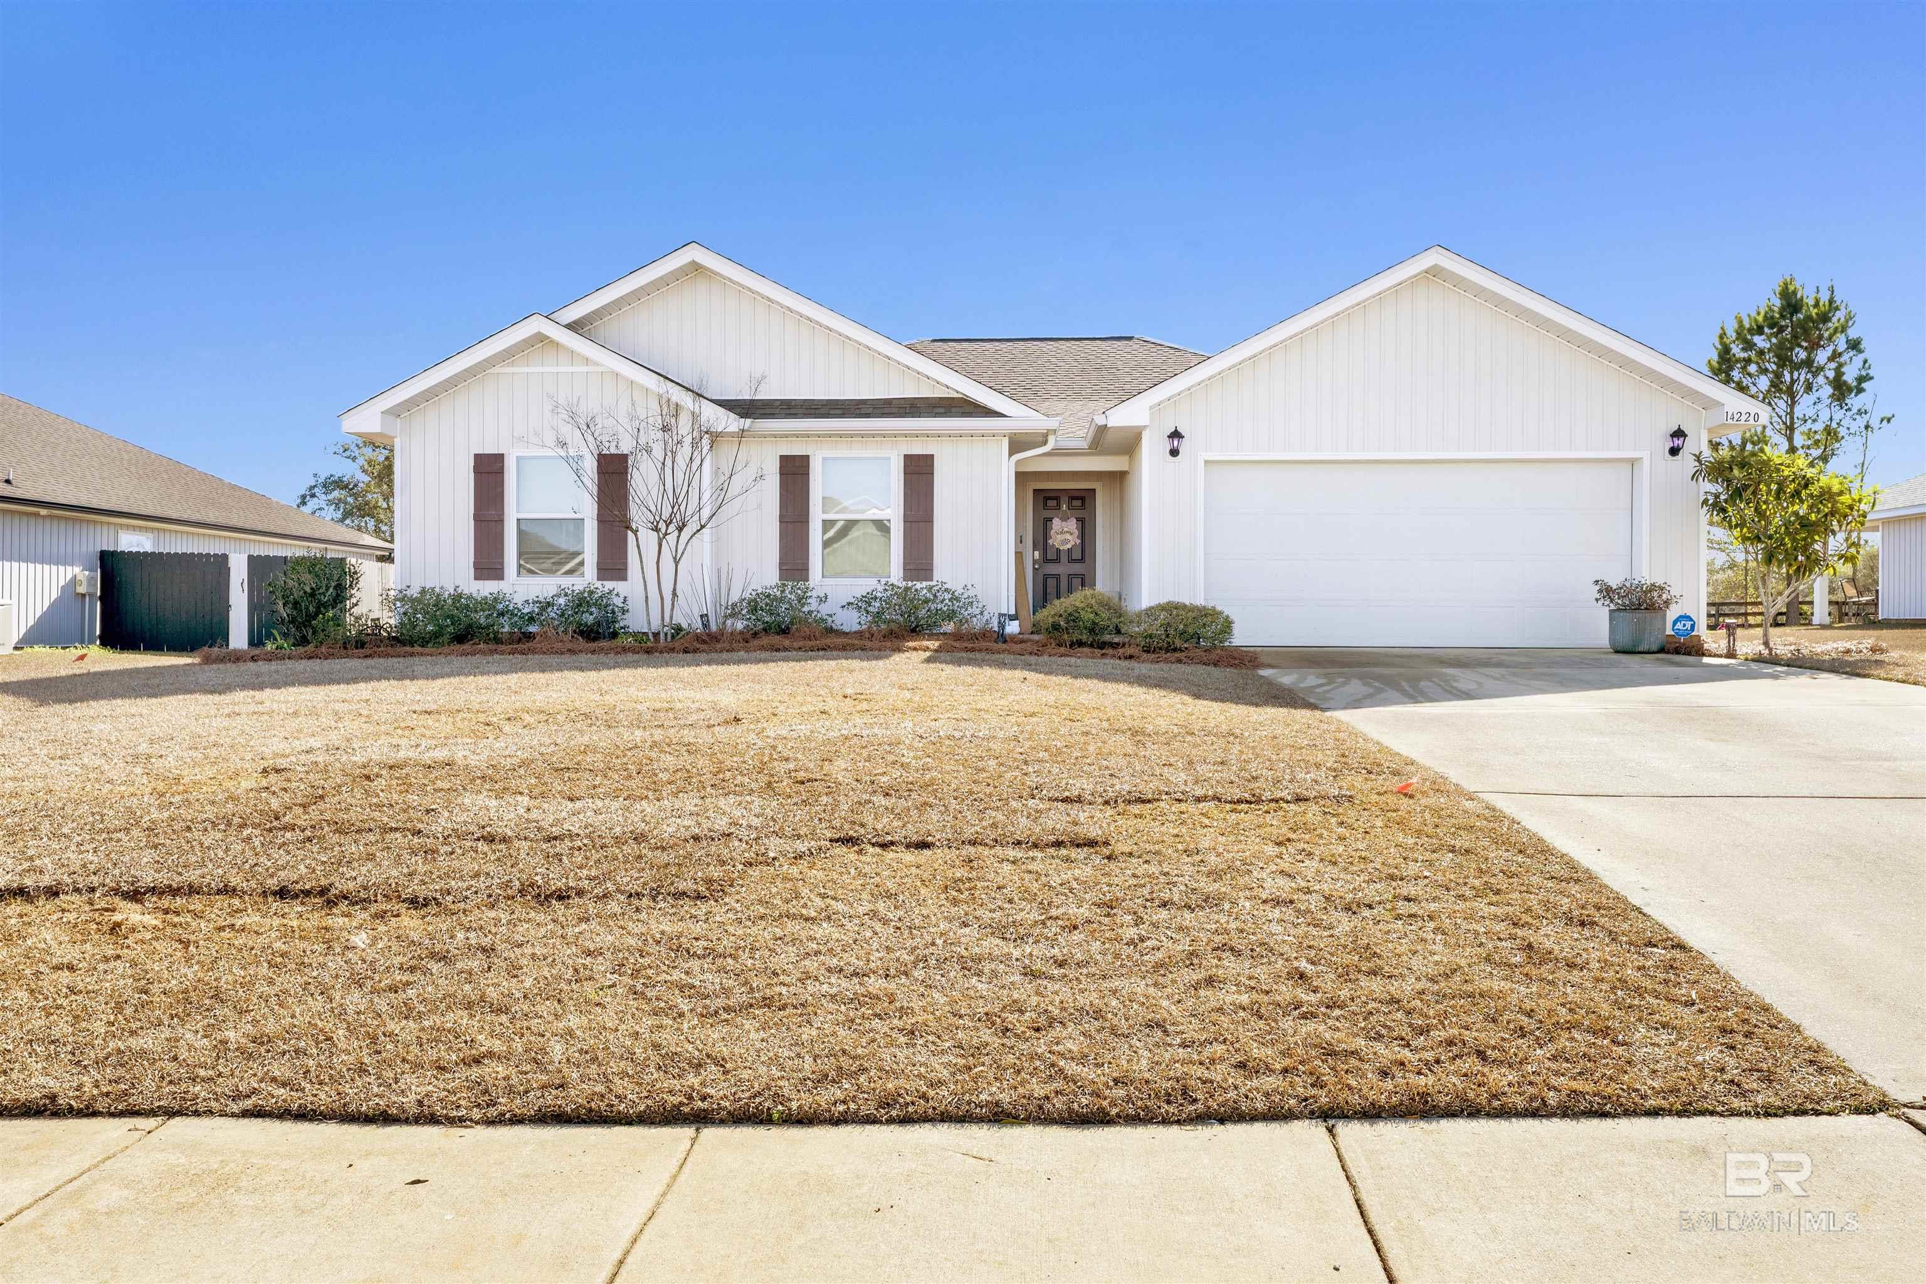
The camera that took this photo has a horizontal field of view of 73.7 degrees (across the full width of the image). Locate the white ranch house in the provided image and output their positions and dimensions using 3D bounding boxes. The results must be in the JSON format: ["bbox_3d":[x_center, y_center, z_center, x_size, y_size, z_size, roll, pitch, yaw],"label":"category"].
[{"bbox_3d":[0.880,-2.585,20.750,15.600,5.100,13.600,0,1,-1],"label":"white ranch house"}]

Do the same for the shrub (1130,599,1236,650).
[{"bbox_3d":[2.320,-0.168,13.650,1.123,0.522,1.000,0,1,-1],"label":"shrub"}]

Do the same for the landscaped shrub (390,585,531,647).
[{"bbox_3d":[-5.449,-0.269,13.900,1.547,0.661,1.050,0,1,-1],"label":"landscaped shrub"}]

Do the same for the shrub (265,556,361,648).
[{"bbox_3d":[-7.341,-0.450,14.500,1.093,1.026,1.000,0,1,-1],"label":"shrub"}]

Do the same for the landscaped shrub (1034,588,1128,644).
[{"bbox_3d":[1.277,-0.282,14.150,1.034,0.624,0.980,0,1,-1],"label":"landscaped shrub"}]

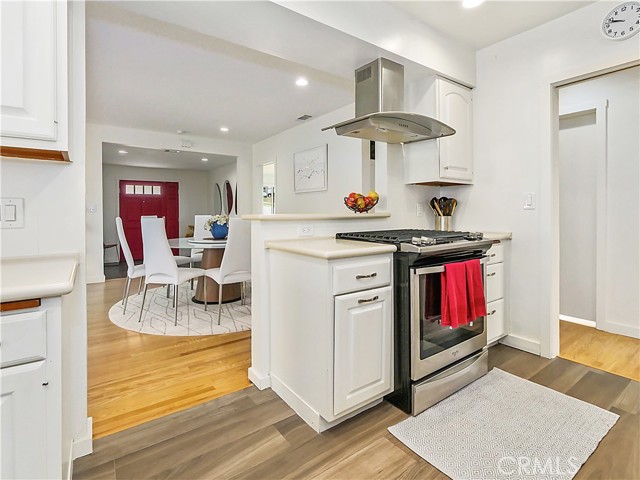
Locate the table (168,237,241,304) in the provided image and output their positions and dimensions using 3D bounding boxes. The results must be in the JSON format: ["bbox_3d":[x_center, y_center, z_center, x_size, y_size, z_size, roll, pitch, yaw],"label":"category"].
[{"bbox_3d":[-1.297,0.347,3.740,1.360,0.740,1.360,0,4,0],"label":"table"}]

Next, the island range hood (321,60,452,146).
[{"bbox_3d":[0.512,-1.015,2.091,0.806,0.510,0.530,-3,5,-36],"label":"island range hood"}]

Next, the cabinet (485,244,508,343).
[{"bbox_3d":[1.125,0.407,2.458,0.540,0.875,0.580,-3,5,-36],"label":"cabinet"}]

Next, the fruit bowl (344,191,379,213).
[{"bbox_3d":[0.347,-0.317,2.468,0.281,0.184,0.265,0,4,0],"label":"fruit bowl"}]

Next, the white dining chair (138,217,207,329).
[{"bbox_3d":[-1.505,0.283,3.021,0.440,1.000,0.530,1,4,16],"label":"white dining chair"}]

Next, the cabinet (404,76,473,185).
[{"bbox_3d":[1.076,-0.913,2.657,0.561,0.816,0.311,-3,5,-36],"label":"cabinet"}]

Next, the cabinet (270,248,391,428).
[{"bbox_3d":[0.056,0.490,1.790,0.490,0.933,0.622,-3,5,-36],"label":"cabinet"}]

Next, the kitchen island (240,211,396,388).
[{"bbox_3d":[0.031,0.337,2.204,1.160,1.067,0.310,-3,5,-36],"label":"kitchen island"}]

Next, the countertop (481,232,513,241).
[{"bbox_3d":[1.133,-0.049,2.448,0.550,0.042,0.610,-3,5,-36],"label":"countertop"}]

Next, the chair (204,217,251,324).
[{"bbox_3d":[-0.926,0.288,3.172,0.459,1.040,0.571,-2,4,-33],"label":"chair"}]

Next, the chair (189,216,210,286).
[{"bbox_3d":[-1.703,0.152,4.447,0.459,1.040,0.571,-2,4,-33],"label":"chair"}]

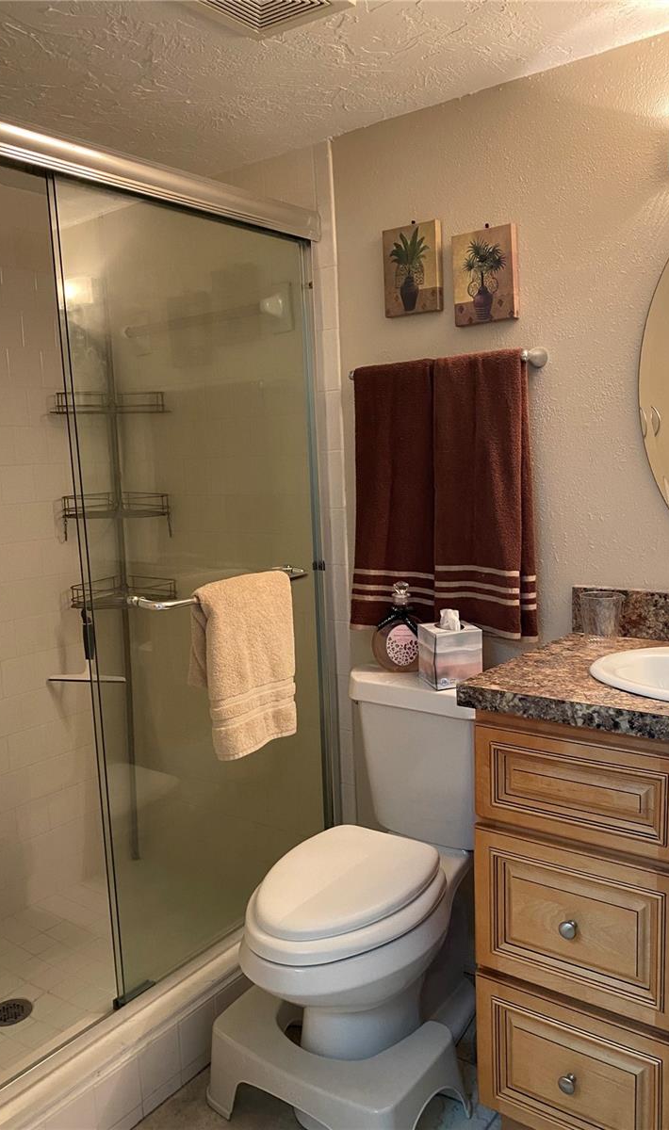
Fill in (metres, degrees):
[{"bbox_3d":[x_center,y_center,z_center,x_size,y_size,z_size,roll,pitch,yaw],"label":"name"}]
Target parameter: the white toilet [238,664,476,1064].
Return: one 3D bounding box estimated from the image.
[{"bbox_3d":[0.059,0.703,1.841,0.420,0.797,0.690,3,9,37],"label":"white toilet"}]

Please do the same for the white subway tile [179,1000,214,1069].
[{"bbox_3d":[-0.303,1.025,1.865,0.009,0.110,0.110,3,9,37],"label":"white subway tile"}]

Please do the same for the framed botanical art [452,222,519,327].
[{"bbox_3d":[0.333,-0.634,1.875,0.145,0.199,0.026,3,9,37],"label":"framed botanical art"}]

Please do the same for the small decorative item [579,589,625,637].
[{"bbox_3d":[0.574,0.115,1.826,0.091,0.097,0.091,3,9,37],"label":"small decorative item"}]

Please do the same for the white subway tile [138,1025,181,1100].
[{"bbox_3d":[-0.372,1.054,1.803,0.009,0.110,0.108,3,9,37],"label":"white subway tile"}]

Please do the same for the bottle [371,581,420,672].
[{"bbox_3d":[0.163,0.153,2.075,0.138,0.218,0.070,-2,8,4],"label":"bottle"}]

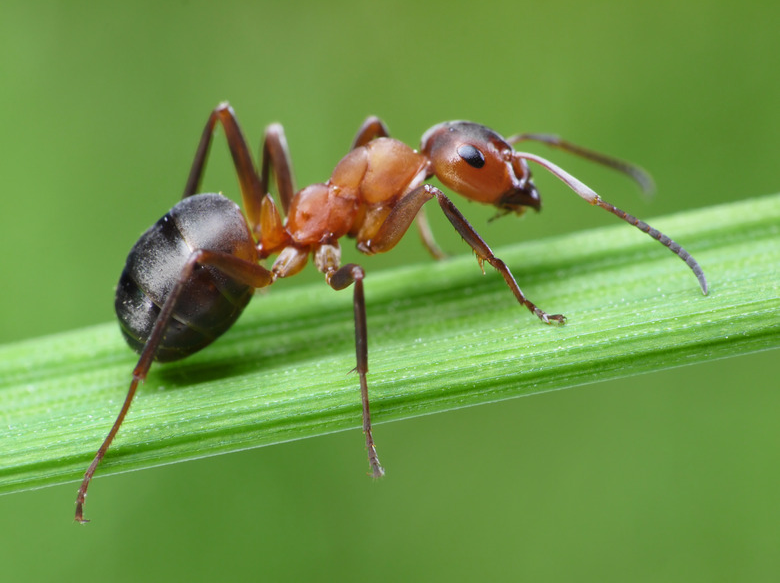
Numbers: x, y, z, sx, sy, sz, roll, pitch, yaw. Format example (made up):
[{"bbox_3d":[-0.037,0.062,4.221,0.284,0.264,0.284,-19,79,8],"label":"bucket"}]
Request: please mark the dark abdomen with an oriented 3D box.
[{"bbox_3d":[-0.003,0.000,0.107,0.002,0.003,0.002,37,5,-10],"label":"dark abdomen"}]

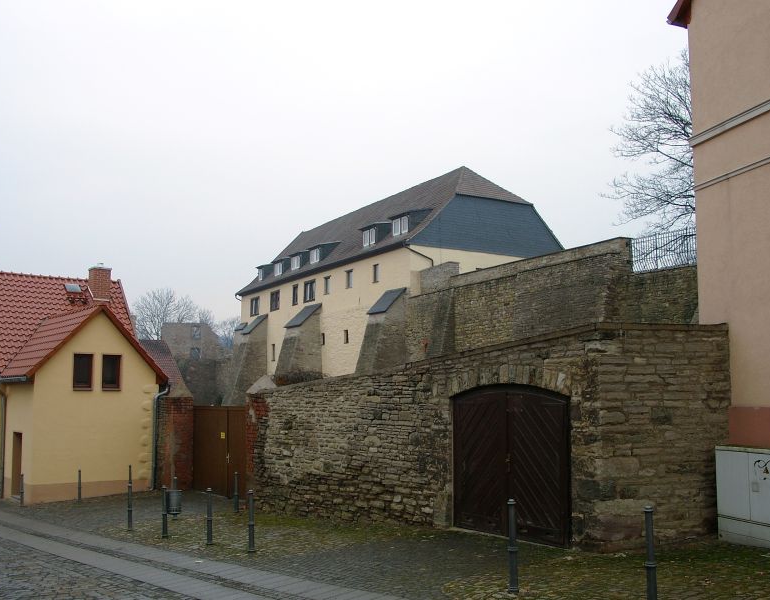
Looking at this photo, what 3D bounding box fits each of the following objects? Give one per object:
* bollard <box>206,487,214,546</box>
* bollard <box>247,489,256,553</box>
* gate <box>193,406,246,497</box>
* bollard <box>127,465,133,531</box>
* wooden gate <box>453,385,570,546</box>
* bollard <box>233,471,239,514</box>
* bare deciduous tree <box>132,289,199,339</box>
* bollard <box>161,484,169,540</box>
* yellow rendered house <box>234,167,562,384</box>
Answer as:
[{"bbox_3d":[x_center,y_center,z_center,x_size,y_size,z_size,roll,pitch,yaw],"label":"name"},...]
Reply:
[{"bbox_3d":[-2.870,3.562,12.936,0.100,0.900,0.100,1,-6,-12],"label":"bollard"},{"bbox_3d":[-1.987,3.317,11.787,0.100,0.900,0.100,1,-6,-9],"label":"bollard"},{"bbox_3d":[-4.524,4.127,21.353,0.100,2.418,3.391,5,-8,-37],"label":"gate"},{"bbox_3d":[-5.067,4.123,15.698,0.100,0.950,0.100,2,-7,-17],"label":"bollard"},{"bbox_3d":[1.895,2.432,11.700,0.300,2.333,3.115,3,-7,-24],"label":"wooden gate"},{"bbox_3d":[-3.365,4.391,17.917,0.100,0.900,0.100,1,-6,-10],"label":"bollard"},{"bbox_3d":[-19.198,5.000,67.863,6.200,12.081,6.200,2,-7,-16],"label":"bare deciduous tree"},{"bbox_3d":[-3.940,3.811,14.140,0.100,0.900,0.100,2,-7,-15],"label":"bollard"},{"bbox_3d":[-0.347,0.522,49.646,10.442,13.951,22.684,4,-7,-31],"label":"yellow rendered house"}]

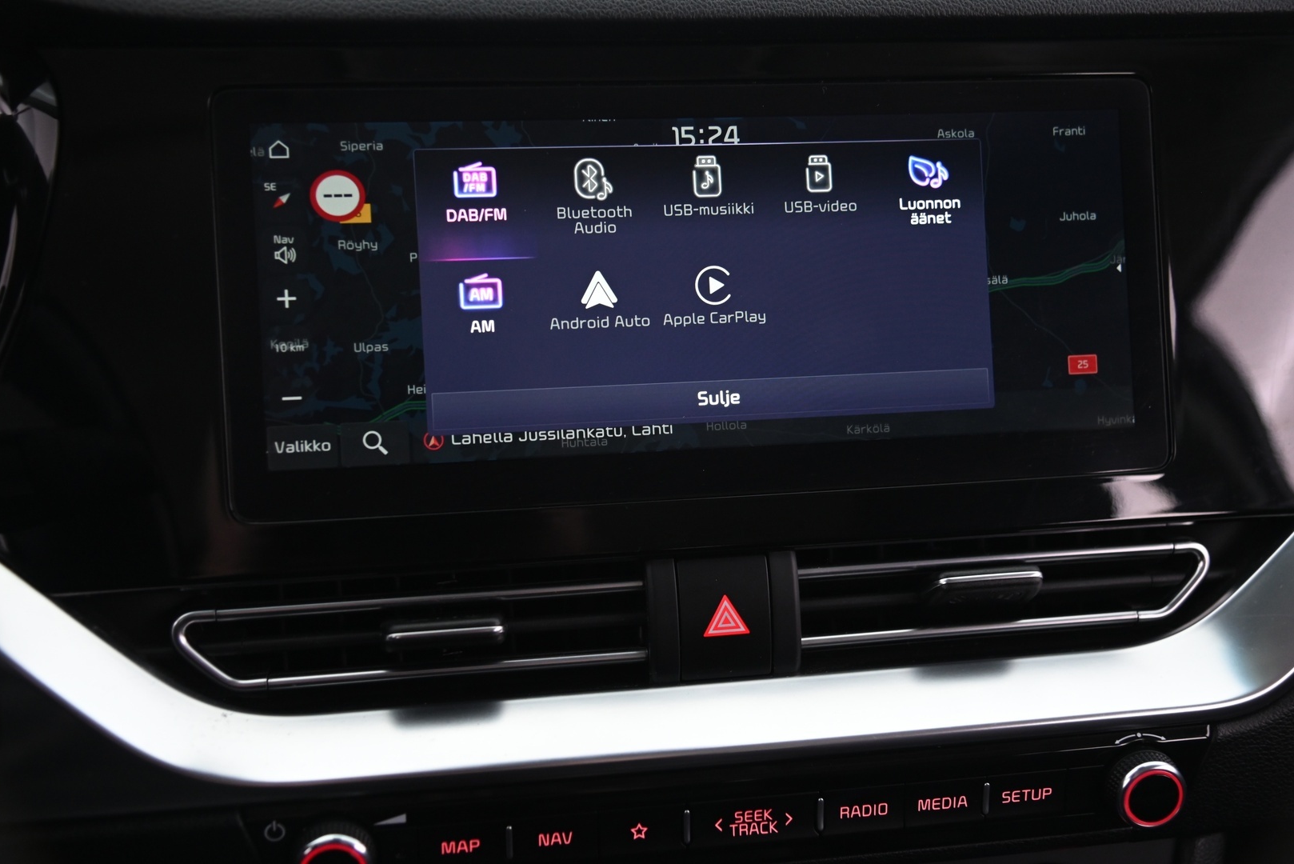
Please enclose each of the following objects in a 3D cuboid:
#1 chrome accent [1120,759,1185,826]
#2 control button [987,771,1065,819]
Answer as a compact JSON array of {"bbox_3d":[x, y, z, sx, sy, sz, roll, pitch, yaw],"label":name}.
[{"bbox_3d":[0.137,0.098,0.430,0.020,0.020,0.004,-3,14,-10],"label":"chrome accent"},{"bbox_3d":[0.103,0.098,0.435,0.022,0.013,0.005,-3,14,-10],"label":"control button"}]

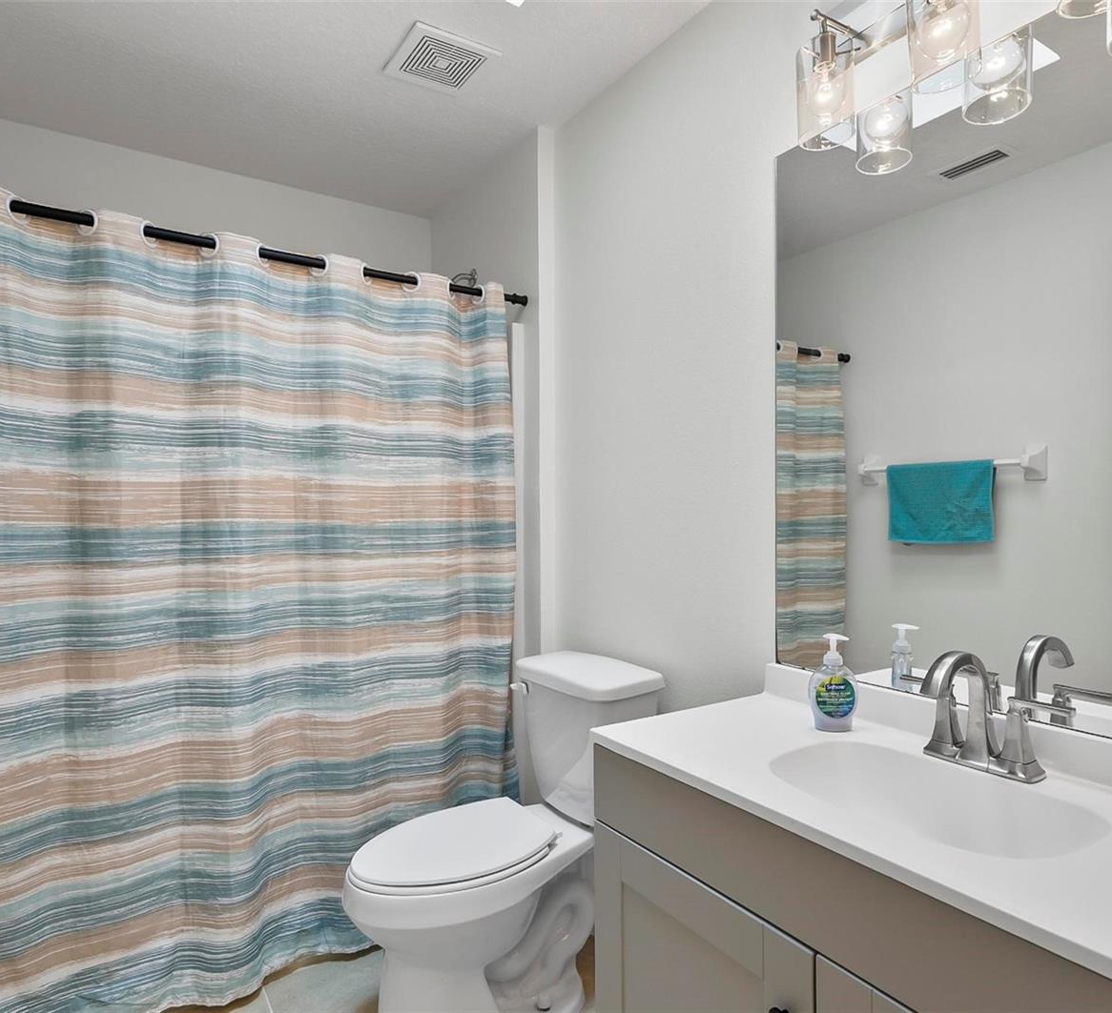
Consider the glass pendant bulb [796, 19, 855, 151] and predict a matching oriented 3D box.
[{"bbox_3d":[0.504,-0.800,1.265,0.098,0.214,0.098,0,0,-33],"label":"glass pendant bulb"}]

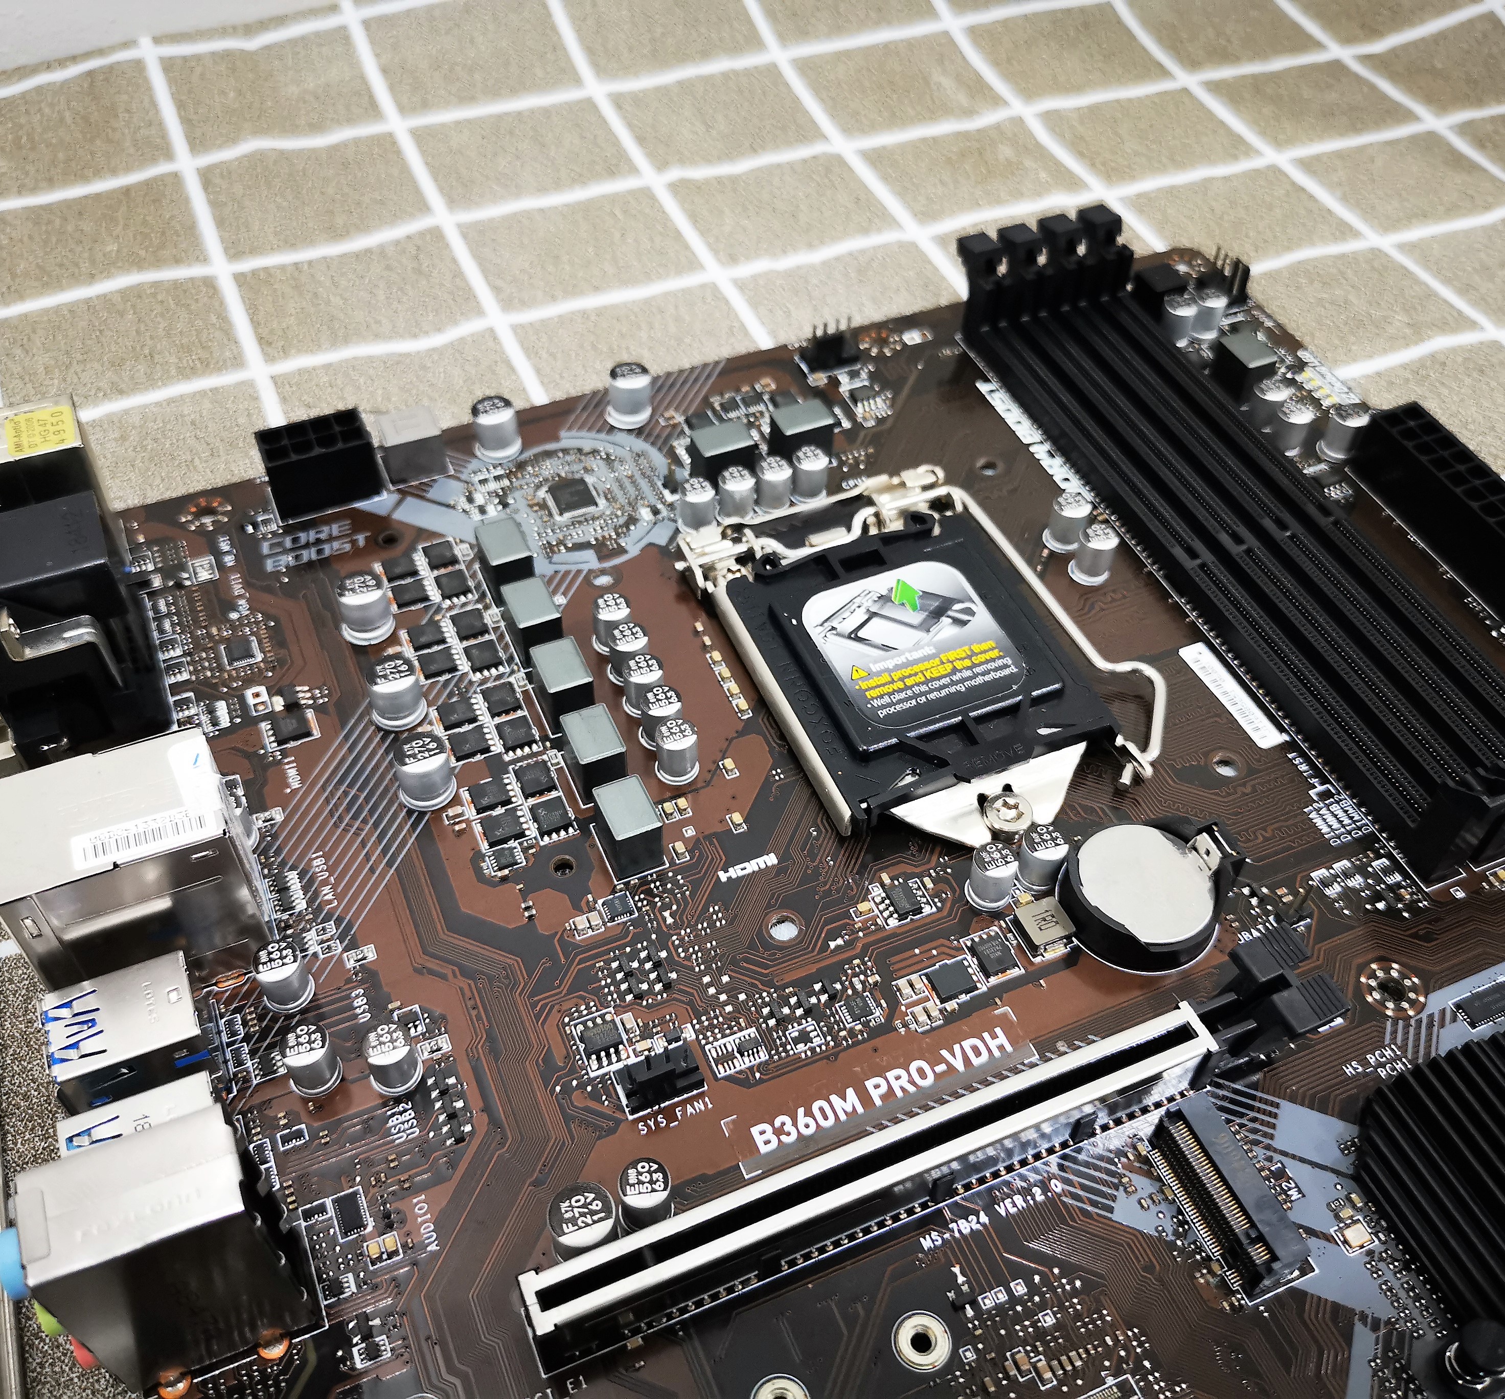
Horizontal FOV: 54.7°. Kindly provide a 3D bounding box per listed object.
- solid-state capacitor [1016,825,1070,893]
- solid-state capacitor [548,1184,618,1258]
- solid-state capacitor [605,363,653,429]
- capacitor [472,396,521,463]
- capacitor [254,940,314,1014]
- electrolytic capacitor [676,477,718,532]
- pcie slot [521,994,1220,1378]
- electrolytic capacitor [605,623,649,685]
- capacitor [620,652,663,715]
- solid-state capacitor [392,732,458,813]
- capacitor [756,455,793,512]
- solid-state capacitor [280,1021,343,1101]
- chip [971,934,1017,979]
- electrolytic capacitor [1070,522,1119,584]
[{"bbox_3d":[0.041,0.023,0.208,0.006,0.008,0.006,0,49,0],"label":"solid-state capacitor"},{"bbox_3d":[-0.020,0.062,0.172,0.008,0.008,0.008,1,50,-1],"label":"solid-state capacitor"},{"bbox_3d":[-0.023,-0.057,0.273,0.008,0.008,0.008,-18,52,-15],"label":"solid-state capacitor"},{"bbox_3d":[-0.047,-0.049,0.266,0.008,0.008,0.008,1,50,-1],"label":"capacitor"},{"bbox_3d":[-0.062,0.037,0.194,0.006,0.008,0.006,-18,52,-15],"label":"capacitor"},{"bbox_3d":[-0.010,-0.033,0.253,0.006,0.008,0.006,1,50,-1],"label":"electrolytic capacitor"},{"bbox_3d":[0.016,0.057,0.175,0.089,0.011,0.008,-18,52,-15],"label":"pcie slot"},{"bbox_3d":[-0.019,-0.007,0.231,0.006,0.008,0.006,1,50,-1],"label":"electrolytic capacitor"},{"bbox_3d":[-0.017,-0.002,0.227,0.006,0.008,0.006,1,50,-1],"label":"capacitor"},{"bbox_3d":[-0.048,0.011,0.215,0.008,0.008,0.008,1,50,-1],"label":"solid-state capacitor"},{"bbox_3d":[0.004,-0.038,0.259,0.006,0.008,0.006,0,49,0],"label":"capacitor"},{"bbox_3d":[-0.056,0.046,0.186,0.006,0.008,0.006,-18,52,-15],"label":"solid-state capacitor"},{"bbox_3d":[0.033,0.035,0.201,0.005,0.001,0.006,-18,52,-15],"label":"chip"},{"bbox_3d":[0.059,-0.025,0.249,0.006,0.008,0.006,-18,52,-15],"label":"electrolytic capacitor"}]

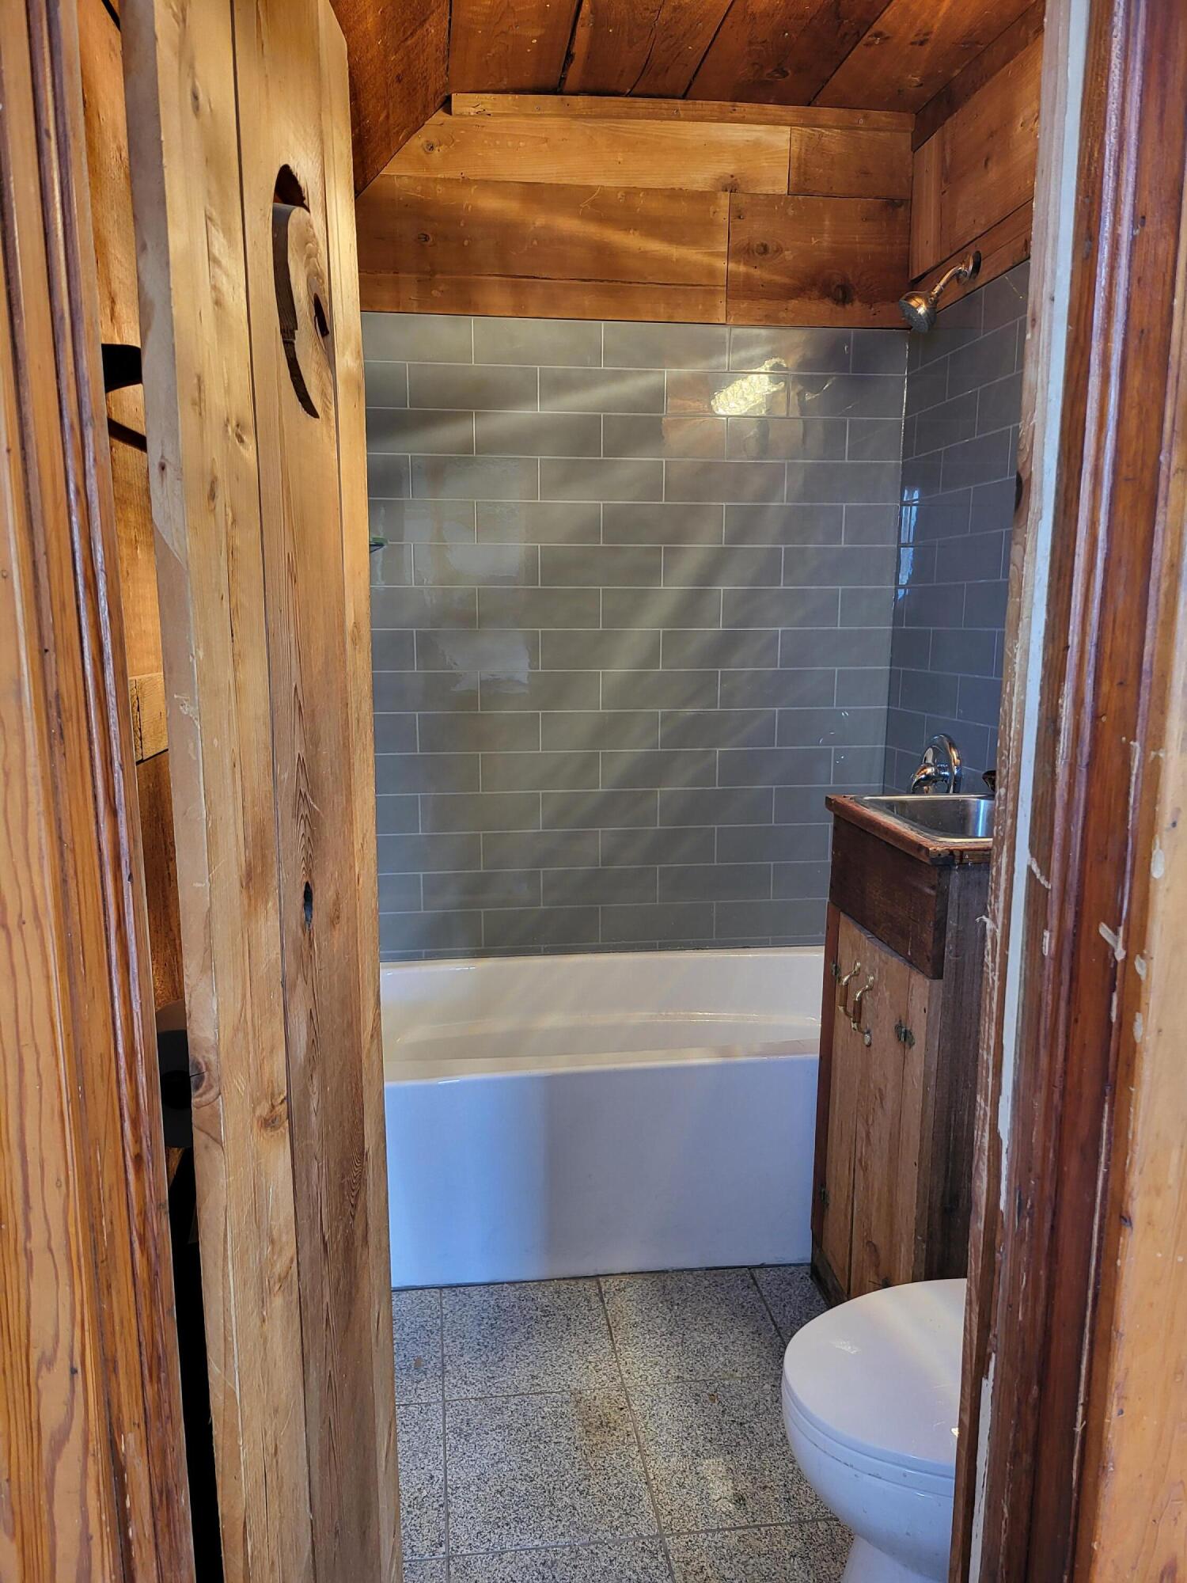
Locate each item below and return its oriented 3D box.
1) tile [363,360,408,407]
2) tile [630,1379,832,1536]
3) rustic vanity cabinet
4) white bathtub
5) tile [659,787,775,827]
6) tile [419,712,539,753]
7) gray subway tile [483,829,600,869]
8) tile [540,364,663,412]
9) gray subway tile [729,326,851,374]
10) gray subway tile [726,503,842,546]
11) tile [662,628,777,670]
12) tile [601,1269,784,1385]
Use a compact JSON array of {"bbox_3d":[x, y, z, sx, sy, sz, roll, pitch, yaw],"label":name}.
[{"bbox_3d":[-0.586,-0.945,2.556,0.304,0.102,0.009,-1,11,-7],"label":"tile"},{"bbox_3d":[0.236,1.084,1.821,0.306,0.010,0.306,-1,10,-8],"label":"tile"},{"bbox_3d":[0.669,0.528,1.913,0.438,0.984,0.495,-1,11,-7],"label":"rustic vanity cabinet"},{"bbox_3d":[0.054,0.708,2.590,1.533,0.448,0.740,-1,10,-7],"label":"white bathtub"},{"bbox_3d":[0.319,0.040,2.836,0.300,0.099,0.010,-1,11,-7],"label":"tile"},{"bbox_3d":[-0.282,-0.146,2.725,0.300,0.099,0.010,-1,11,-7],"label":"tile"},{"bbox_3d":[-0.133,0.151,2.833,0.304,0.101,0.009,-1,10,-7],"label":"gray subway tile"},{"bbox_3d":[0.022,-0.958,2.628,0.304,0.101,0.009,-1,11,-7],"label":"tile"},{"bbox_3d":[0.478,-1.067,2.664,0.304,0.102,0.009,-1,11,-7],"label":"gray subway tile"},{"bbox_3d":[0.477,-0.666,2.745,0.303,0.100,0.010,-1,11,-7],"label":"gray subway tile"},{"bbox_3d":[0.324,-0.361,2.783,0.304,0.101,0.009,-1,11,-7],"label":"tile"},{"bbox_3d":[0.185,0.999,2.050,0.304,0.009,0.304,0,10,-8],"label":"tile"}]

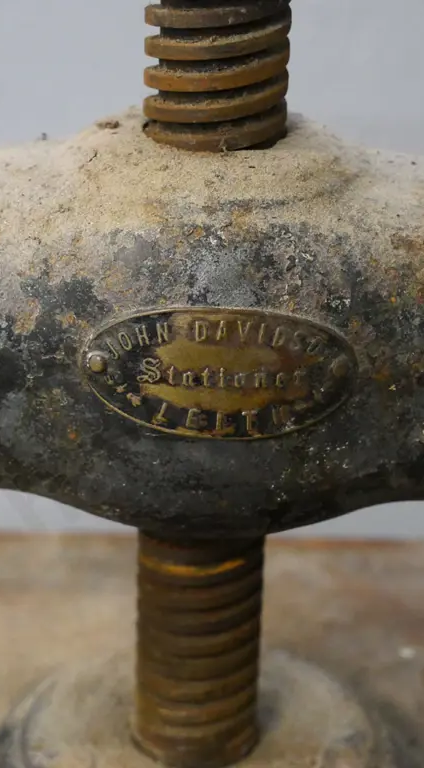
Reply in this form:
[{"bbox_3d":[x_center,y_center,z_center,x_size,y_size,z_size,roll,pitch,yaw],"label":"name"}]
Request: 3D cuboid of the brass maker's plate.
[{"bbox_3d":[0.002,-0.003,0.385,0.064,0.032,0.007,2,18,0],"label":"brass maker's plate"}]

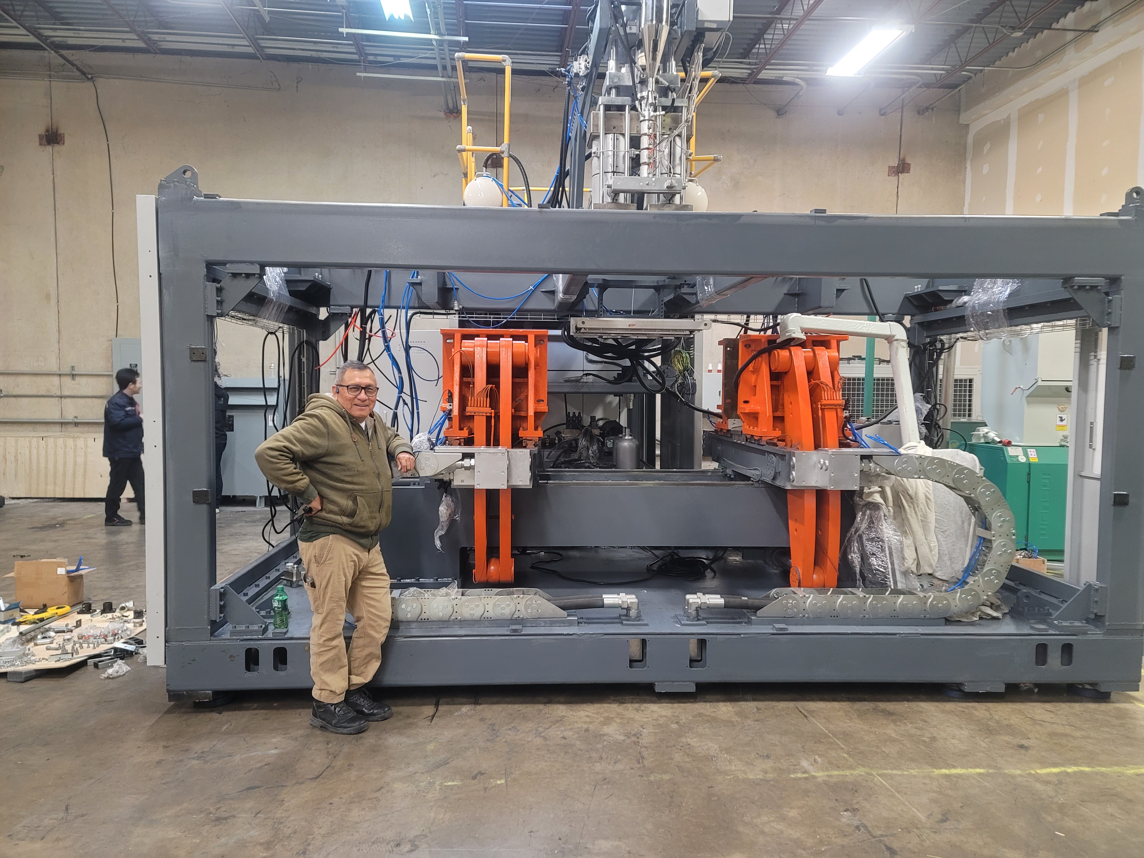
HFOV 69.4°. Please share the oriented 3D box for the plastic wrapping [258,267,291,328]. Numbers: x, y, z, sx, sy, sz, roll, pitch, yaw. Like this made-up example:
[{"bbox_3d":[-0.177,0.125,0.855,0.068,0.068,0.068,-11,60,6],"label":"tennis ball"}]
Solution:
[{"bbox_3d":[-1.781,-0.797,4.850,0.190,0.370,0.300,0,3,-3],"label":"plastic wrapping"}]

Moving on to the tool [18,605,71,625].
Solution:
[{"bbox_3d":[-3.328,1.179,5.201,0.100,0.060,0.330,3,4,37],"label":"tool"}]

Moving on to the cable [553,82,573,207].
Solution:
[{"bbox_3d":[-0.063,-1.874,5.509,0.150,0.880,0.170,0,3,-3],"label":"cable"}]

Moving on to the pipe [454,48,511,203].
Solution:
[{"bbox_3d":[-0.560,-1.728,5.343,0.360,1.100,0.750,0,3,-3],"label":"pipe"}]

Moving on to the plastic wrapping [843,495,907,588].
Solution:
[{"bbox_3d":[1.792,0.675,4.890,0.370,0.560,0.280,0,3,-3],"label":"plastic wrapping"}]

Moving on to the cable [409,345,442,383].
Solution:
[{"bbox_3d":[-0.957,-0.426,5.396,0.220,0.250,0.120,0,3,-3],"label":"cable"}]

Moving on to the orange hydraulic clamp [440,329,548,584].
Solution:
[{"bbox_3d":[-0.472,0.135,4.957,0.665,1.490,0.820,0,3,-3],"label":"orange hydraulic clamp"}]

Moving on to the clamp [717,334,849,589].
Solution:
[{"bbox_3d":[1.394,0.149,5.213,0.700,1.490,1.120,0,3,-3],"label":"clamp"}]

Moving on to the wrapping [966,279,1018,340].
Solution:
[{"bbox_3d":[2.719,-0.785,5.297,0.220,0.430,0.480,0,3,-3],"label":"wrapping"}]

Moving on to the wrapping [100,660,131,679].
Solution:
[{"bbox_3d":[-2.464,1.279,4.434,0.155,0.075,0.130,0,3,-3],"label":"wrapping"}]

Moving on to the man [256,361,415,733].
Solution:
[{"bbox_3d":[-1.108,0.528,3.907,0.530,1.700,0.670,3,4,37],"label":"man"}]

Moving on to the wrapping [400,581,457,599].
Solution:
[{"bbox_3d":[-0.734,0.818,4.258,0.300,0.085,0.150,0,3,-3],"label":"wrapping"}]

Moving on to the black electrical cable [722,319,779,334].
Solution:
[{"bbox_3d":[1.137,-0.645,5.231,0.370,0.100,0.120,0,3,-3],"label":"black electrical cable"}]

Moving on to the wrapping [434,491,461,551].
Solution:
[{"bbox_3d":[-0.683,0.502,4.507,0.150,0.335,0.110,0,3,-3],"label":"wrapping"}]

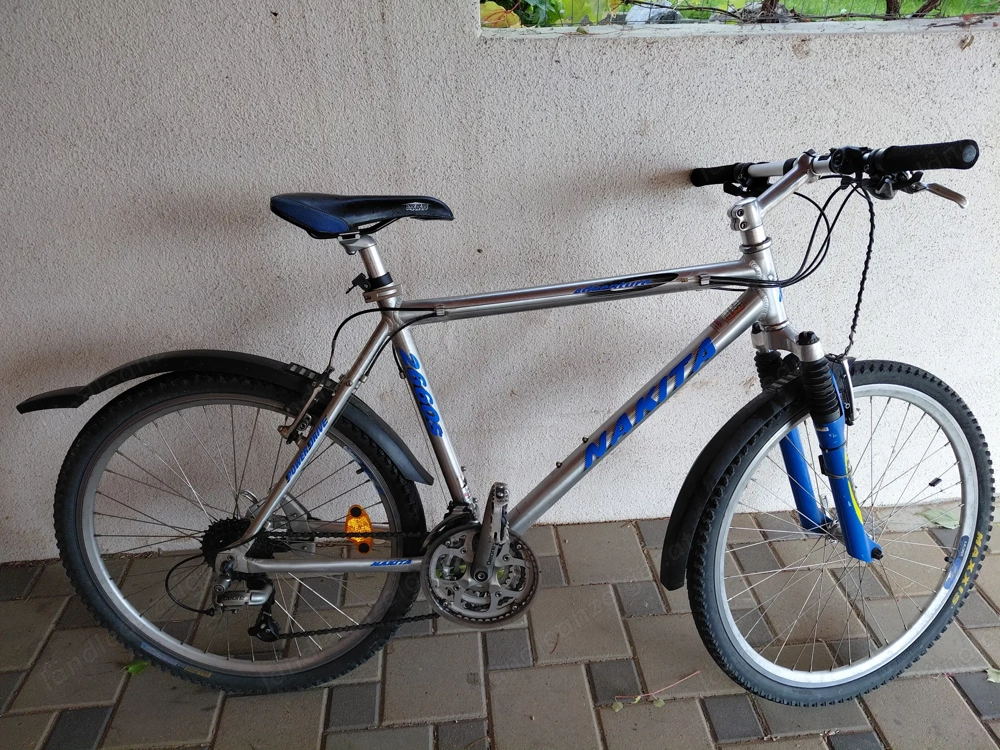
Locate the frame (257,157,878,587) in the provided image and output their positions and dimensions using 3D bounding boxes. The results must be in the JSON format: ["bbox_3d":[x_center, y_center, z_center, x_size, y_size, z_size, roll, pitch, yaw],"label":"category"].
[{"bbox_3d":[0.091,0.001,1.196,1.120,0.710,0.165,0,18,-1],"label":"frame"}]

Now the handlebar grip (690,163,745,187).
[{"bbox_3d":[0.391,-0.365,1.317,0.034,0.034,0.130,-11,14,-18],"label":"handlebar grip"}]

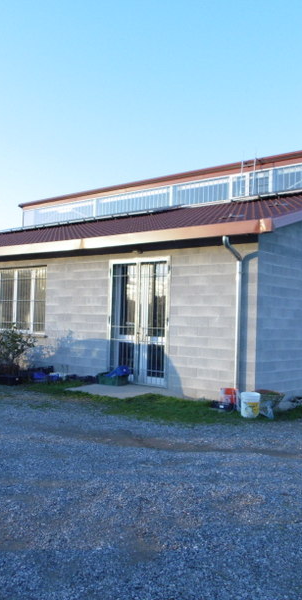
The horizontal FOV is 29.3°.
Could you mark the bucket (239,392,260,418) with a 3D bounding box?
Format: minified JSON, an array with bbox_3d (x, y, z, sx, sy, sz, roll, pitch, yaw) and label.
[{"bbox_3d":[1.651,1.755,9.658,0.325,0.390,0.325,2,-2,0],"label":"bucket"}]

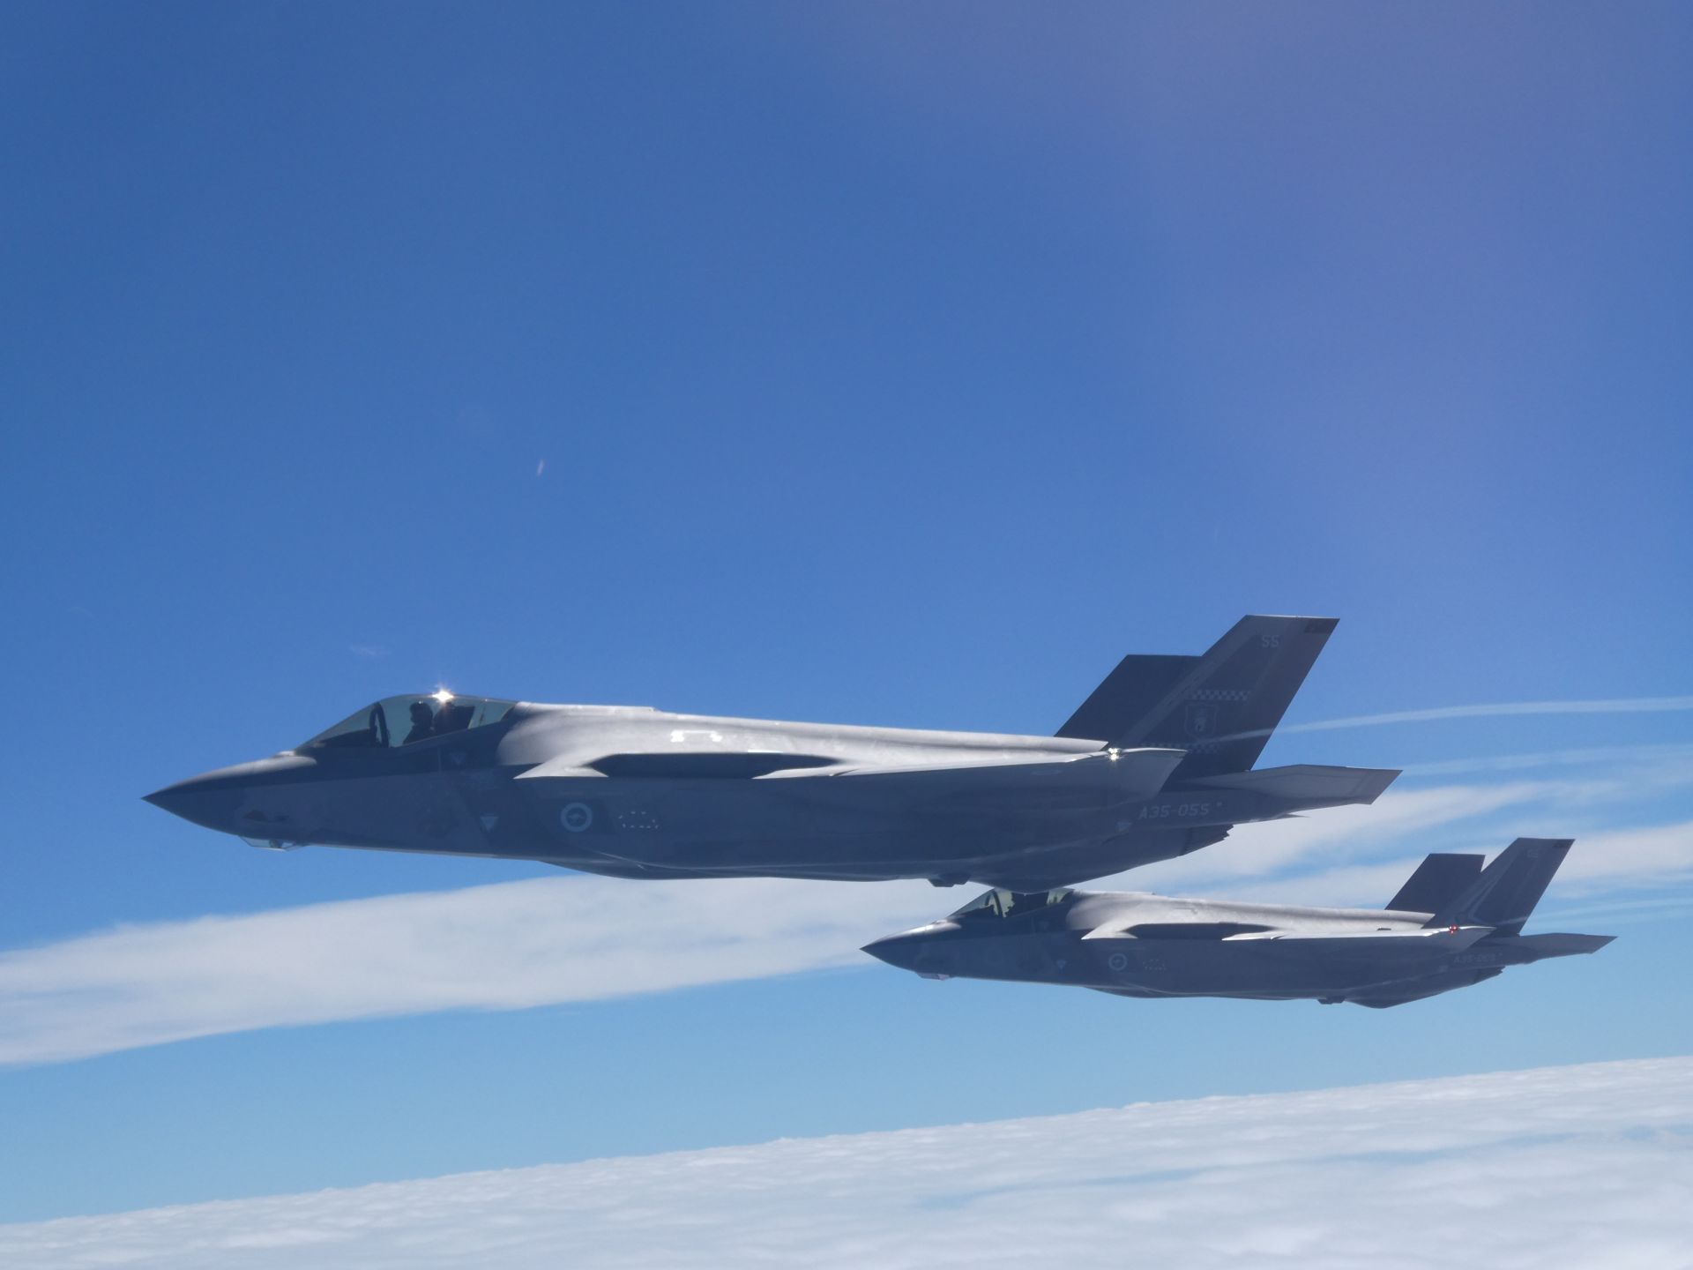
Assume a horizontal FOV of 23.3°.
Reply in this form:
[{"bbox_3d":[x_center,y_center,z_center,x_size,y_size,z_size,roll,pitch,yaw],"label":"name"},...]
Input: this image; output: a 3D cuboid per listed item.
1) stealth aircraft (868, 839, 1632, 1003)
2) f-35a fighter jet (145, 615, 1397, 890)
[{"bbox_3d":[7.736,6.041,86.611,15.670,3.550,10.670,2,-8,-18],"label":"stealth aircraft"},{"bbox_3d":[-1.247,1.554,53.230,15.670,3.550,10.670,2,-8,-18],"label":"f-35a fighter jet"}]

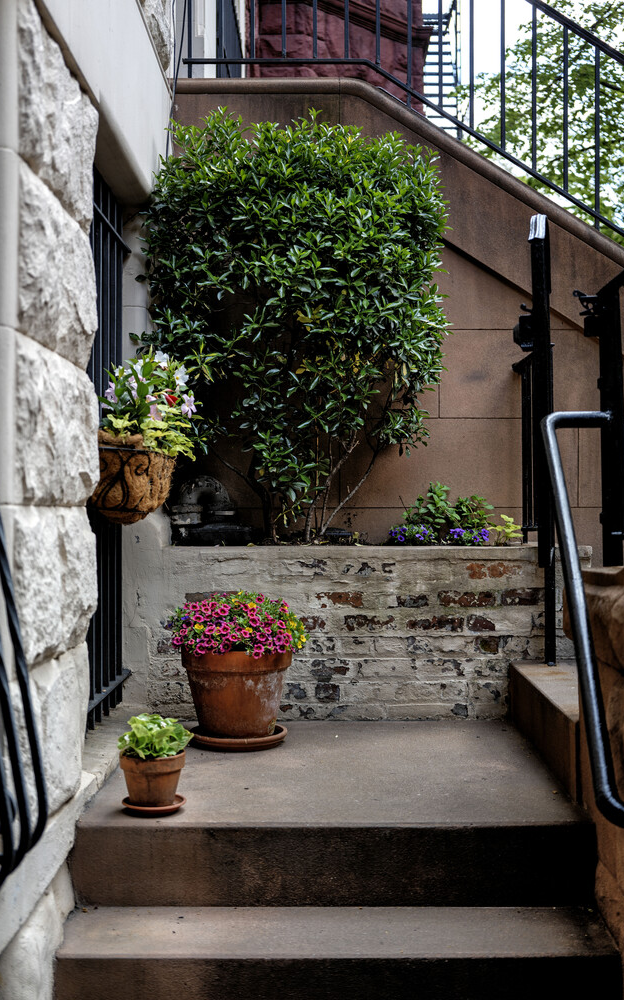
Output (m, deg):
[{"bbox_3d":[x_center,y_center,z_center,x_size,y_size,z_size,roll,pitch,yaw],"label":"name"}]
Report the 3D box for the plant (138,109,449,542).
[{"bbox_3d":[-0.061,-0.612,4.131,1.071,1.489,0.836,0,0,0],"label":"plant"}]

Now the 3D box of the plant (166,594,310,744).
[{"bbox_3d":[-0.221,0.479,3.499,0.413,0.439,0.403,0,0,0],"label":"plant"}]

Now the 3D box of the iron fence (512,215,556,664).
[{"bbox_3d":[0.722,-0.189,3.998,0.102,1.408,0.653,0,0,0],"label":"iron fence"}]

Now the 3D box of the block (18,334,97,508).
[{"bbox_3d":[-0.678,-0.163,2.754,0.224,0.352,0.673,0,0,0],"label":"block"}]

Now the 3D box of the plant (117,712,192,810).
[{"bbox_3d":[-0.359,0.595,2.744,0.175,0.212,0.171,0,0,0],"label":"plant"}]

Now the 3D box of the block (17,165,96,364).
[{"bbox_3d":[-0.678,-0.515,2.754,0.224,0.359,0.673,0,0,0],"label":"block"}]

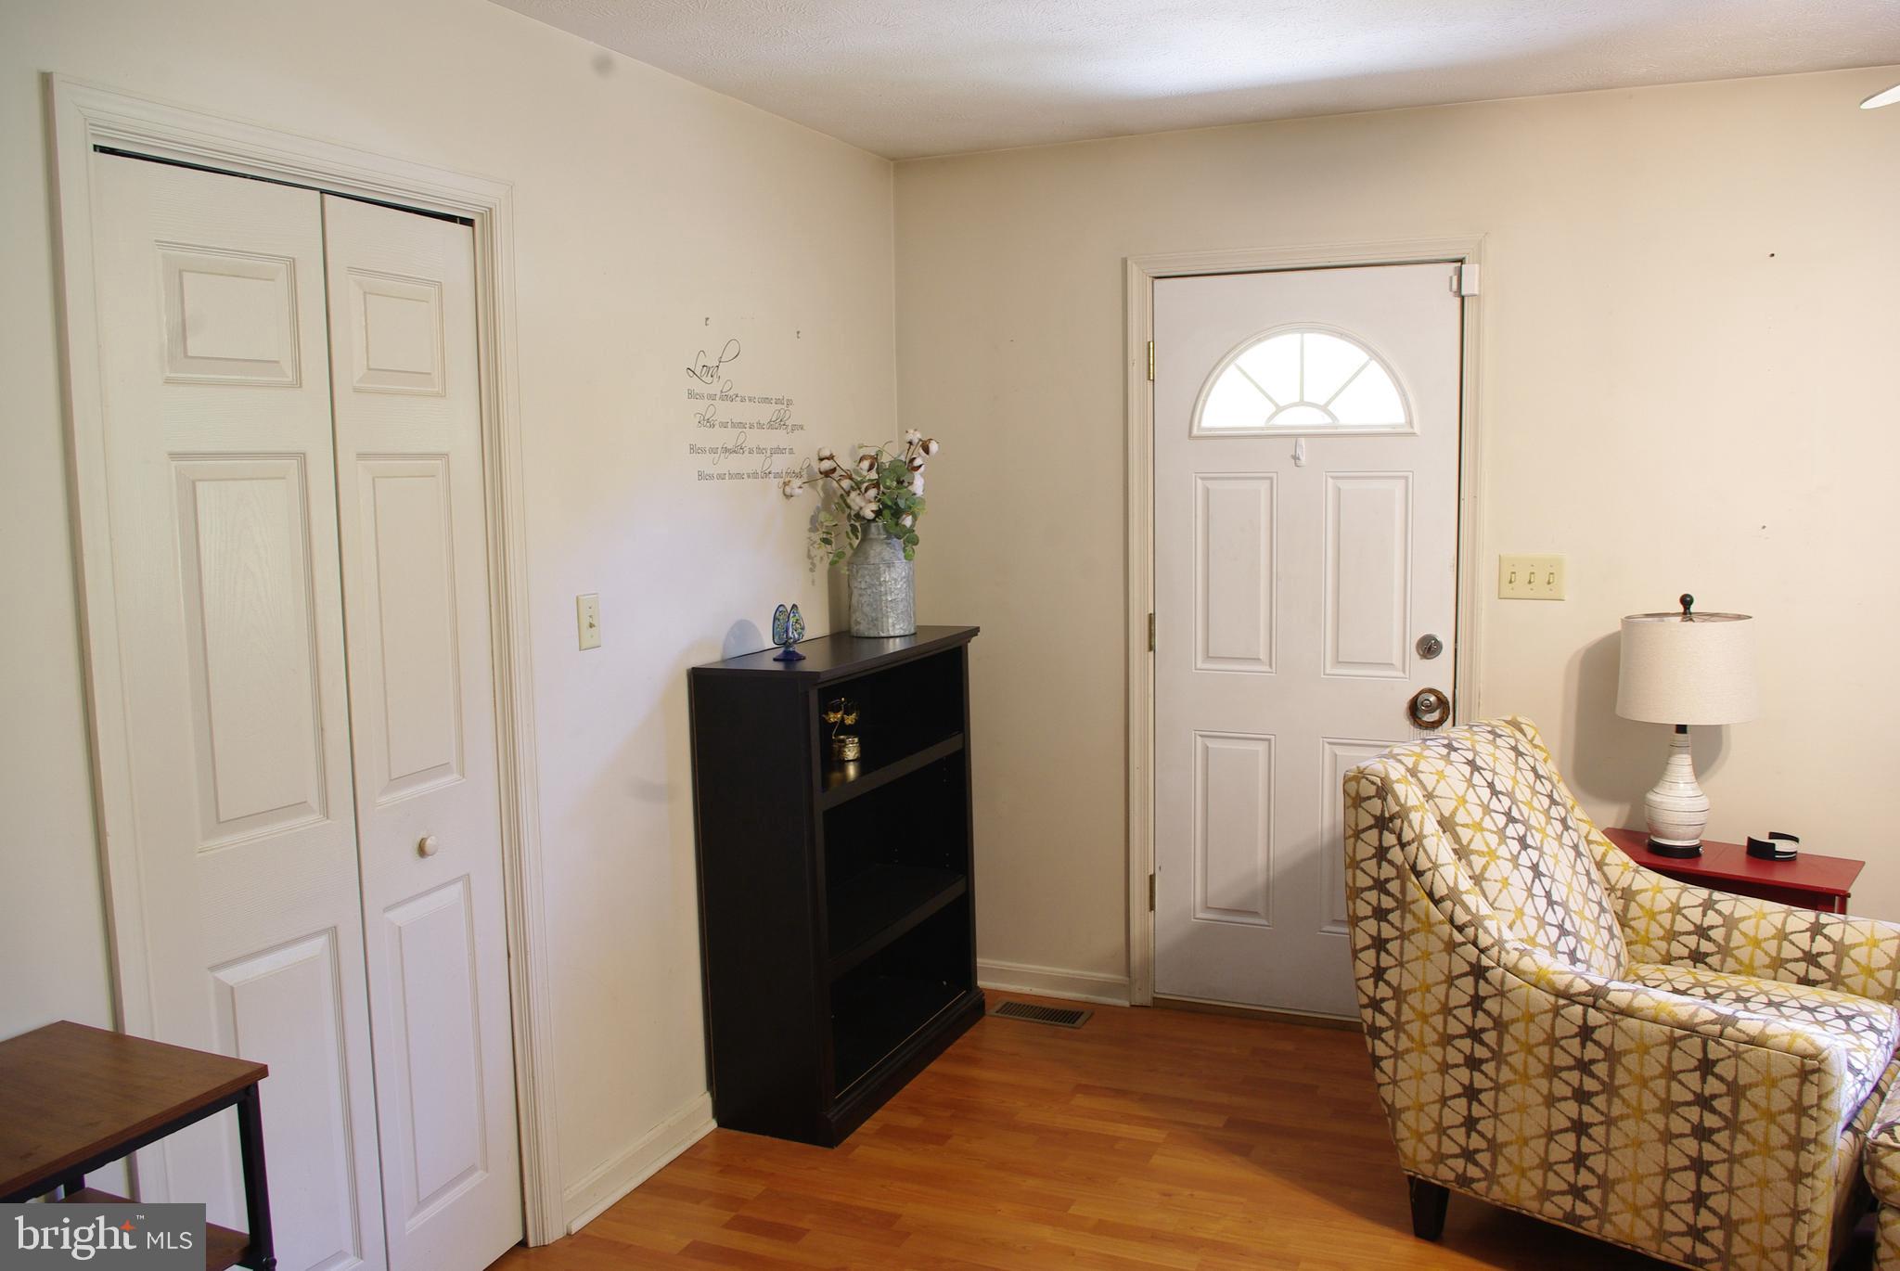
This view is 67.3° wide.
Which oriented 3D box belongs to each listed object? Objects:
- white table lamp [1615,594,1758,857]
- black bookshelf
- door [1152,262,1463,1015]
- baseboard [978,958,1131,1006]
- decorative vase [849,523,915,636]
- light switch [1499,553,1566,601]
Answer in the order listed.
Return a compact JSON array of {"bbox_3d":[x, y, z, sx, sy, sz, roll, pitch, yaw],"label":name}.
[{"bbox_3d":[1.660,0.198,3.231,0.303,0.606,0.303,5,8,39],"label":"white table lamp"},{"bbox_3d":[-0.237,0.582,3.677,0.325,1.120,0.905,2,7,24],"label":"black bookshelf"},{"bbox_3d":[0.944,0.047,3.838,0.810,2.030,0.045,2,7,24],"label":"door"},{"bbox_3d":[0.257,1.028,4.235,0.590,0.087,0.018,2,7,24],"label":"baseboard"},{"bbox_3d":[-0.185,-0.151,3.840,0.175,0.300,0.175,-1,6,0],"label":"decorative vase"},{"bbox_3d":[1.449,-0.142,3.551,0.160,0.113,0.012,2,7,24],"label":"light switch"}]

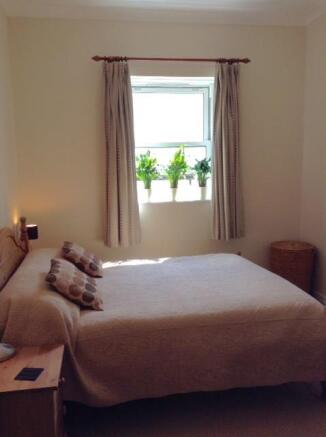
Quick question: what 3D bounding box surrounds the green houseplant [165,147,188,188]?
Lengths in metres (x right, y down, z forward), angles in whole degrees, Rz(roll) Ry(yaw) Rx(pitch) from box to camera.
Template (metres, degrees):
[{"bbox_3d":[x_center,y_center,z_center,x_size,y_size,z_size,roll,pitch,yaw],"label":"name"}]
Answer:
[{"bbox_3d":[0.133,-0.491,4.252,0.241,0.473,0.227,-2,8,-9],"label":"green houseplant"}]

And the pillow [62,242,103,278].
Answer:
[{"bbox_3d":[-0.659,0.344,3.406,0.379,0.128,0.394,33,1,-12],"label":"pillow"}]

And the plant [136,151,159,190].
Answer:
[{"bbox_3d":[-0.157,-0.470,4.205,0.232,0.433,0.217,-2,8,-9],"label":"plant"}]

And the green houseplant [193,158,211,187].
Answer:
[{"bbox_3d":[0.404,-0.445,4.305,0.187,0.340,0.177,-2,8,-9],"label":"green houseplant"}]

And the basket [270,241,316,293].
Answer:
[{"bbox_3d":[1.310,0.571,4.179,0.433,0.606,0.433,-2,8,-9],"label":"basket"}]

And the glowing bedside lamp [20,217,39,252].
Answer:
[{"bbox_3d":[-1.195,0.168,3.764,0.158,0.335,0.158,-2,8,-9],"label":"glowing bedside lamp"}]

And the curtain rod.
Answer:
[{"bbox_3d":[0.105,-1.505,3.956,1.531,0.064,0.079,-2,8,-9],"label":"curtain rod"}]

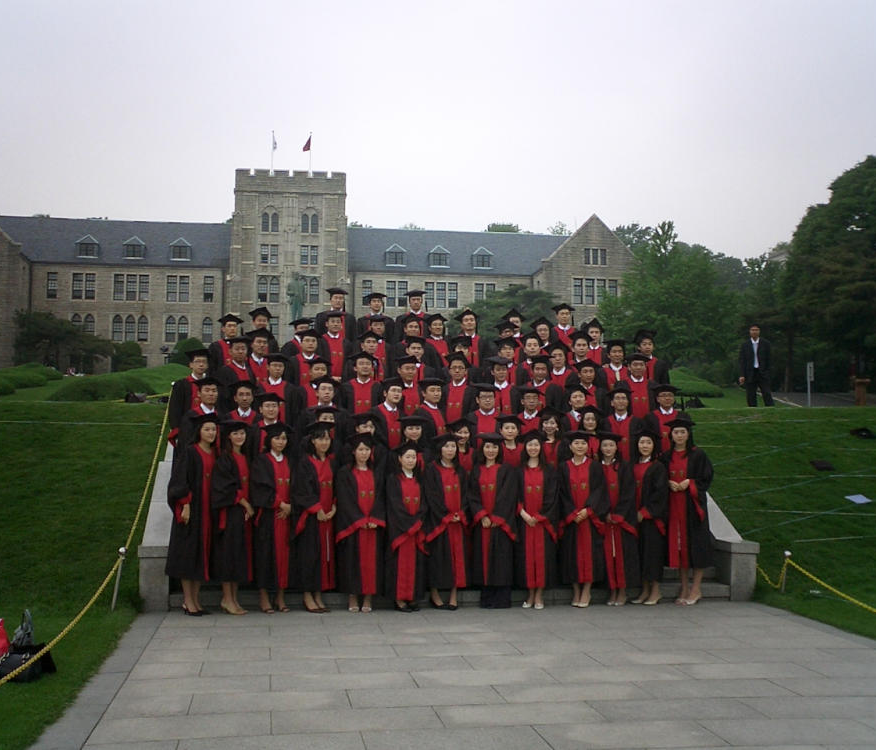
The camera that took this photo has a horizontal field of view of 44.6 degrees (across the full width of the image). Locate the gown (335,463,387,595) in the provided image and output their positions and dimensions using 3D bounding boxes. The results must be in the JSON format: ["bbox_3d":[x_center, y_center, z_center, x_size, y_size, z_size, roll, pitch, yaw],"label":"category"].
[{"bbox_3d":[-0.735,1.447,10.092,0.520,1.237,0.380,1,-4,-13],"label":"gown"}]

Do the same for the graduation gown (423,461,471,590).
[{"bbox_3d":[0.081,1.426,10.182,0.470,1.219,0.330,2,-5,-20],"label":"graduation gown"}]

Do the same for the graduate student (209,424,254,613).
[{"bbox_3d":[-1.904,1.314,10.004,0.420,1.795,0.480,-3,-5,34],"label":"graduate student"}]

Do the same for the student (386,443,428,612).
[{"bbox_3d":[-0.287,1.422,10.064,0.430,1.560,0.350,1,-4,-9],"label":"student"}]

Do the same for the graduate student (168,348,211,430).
[{"bbox_3d":[-2.729,0.617,11.932,0.520,1.790,0.360,2,-5,-18],"label":"graduate student"}]

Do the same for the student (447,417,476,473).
[{"bbox_3d":[0.255,1.253,10.640,0.480,1.680,0.360,0,-4,0],"label":"student"}]

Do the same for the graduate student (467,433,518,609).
[{"bbox_3d":[0.528,1.407,10.371,0.520,1.677,0.380,-1,-4,13],"label":"graduate student"}]

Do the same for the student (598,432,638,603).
[{"bbox_3d":[1.781,1.414,10.533,0.480,1.693,0.380,-2,-5,29],"label":"student"}]

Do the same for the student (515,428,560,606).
[{"bbox_3d":[0.952,1.389,10.332,0.450,1.684,0.340,0,-4,5],"label":"student"}]

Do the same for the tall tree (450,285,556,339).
[{"bbox_3d":[4.412,-2.964,71.776,8.000,6.279,7.000,1,-4,-9],"label":"tall tree"}]

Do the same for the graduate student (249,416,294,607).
[{"bbox_3d":[-1.569,1.322,10.009,0.490,1.753,0.400,3,-5,-34],"label":"graduate student"}]

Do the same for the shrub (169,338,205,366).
[{"bbox_3d":[-18.374,-1.422,80.000,3.600,2.600,3.500,1,-4,-9],"label":"shrub"}]

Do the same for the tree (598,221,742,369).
[{"bbox_3d":[9.136,-2.967,42.000,5.600,6.200,5.400,0,-4,0],"label":"tree"}]

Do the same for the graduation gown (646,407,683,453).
[{"bbox_3d":[2.502,0.971,11.704,0.520,1.220,0.340,0,-4,4],"label":"graduation gown"}]

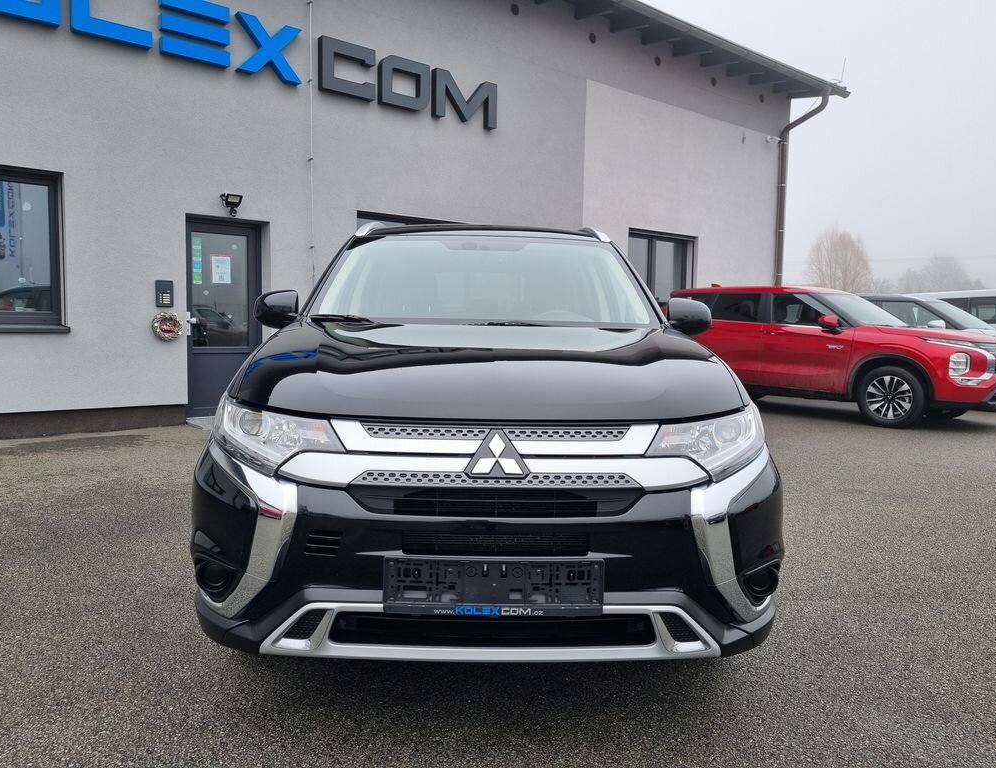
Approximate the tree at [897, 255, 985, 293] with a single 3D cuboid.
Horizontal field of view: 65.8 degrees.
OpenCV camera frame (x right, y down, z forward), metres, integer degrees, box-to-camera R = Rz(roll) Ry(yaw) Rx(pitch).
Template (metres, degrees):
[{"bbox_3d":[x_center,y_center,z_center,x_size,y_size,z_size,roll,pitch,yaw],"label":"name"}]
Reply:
[{"bbox_3d":[43.071,-8.295,75.340,8.300,8.695,8.300,1,4,0],"label":"tree"}]

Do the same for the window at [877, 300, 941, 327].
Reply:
[{"bbox_3d":[6.414,-1.083,11.987,0.130,0.400,0.980,-3,6,-39],"label":"window"}]

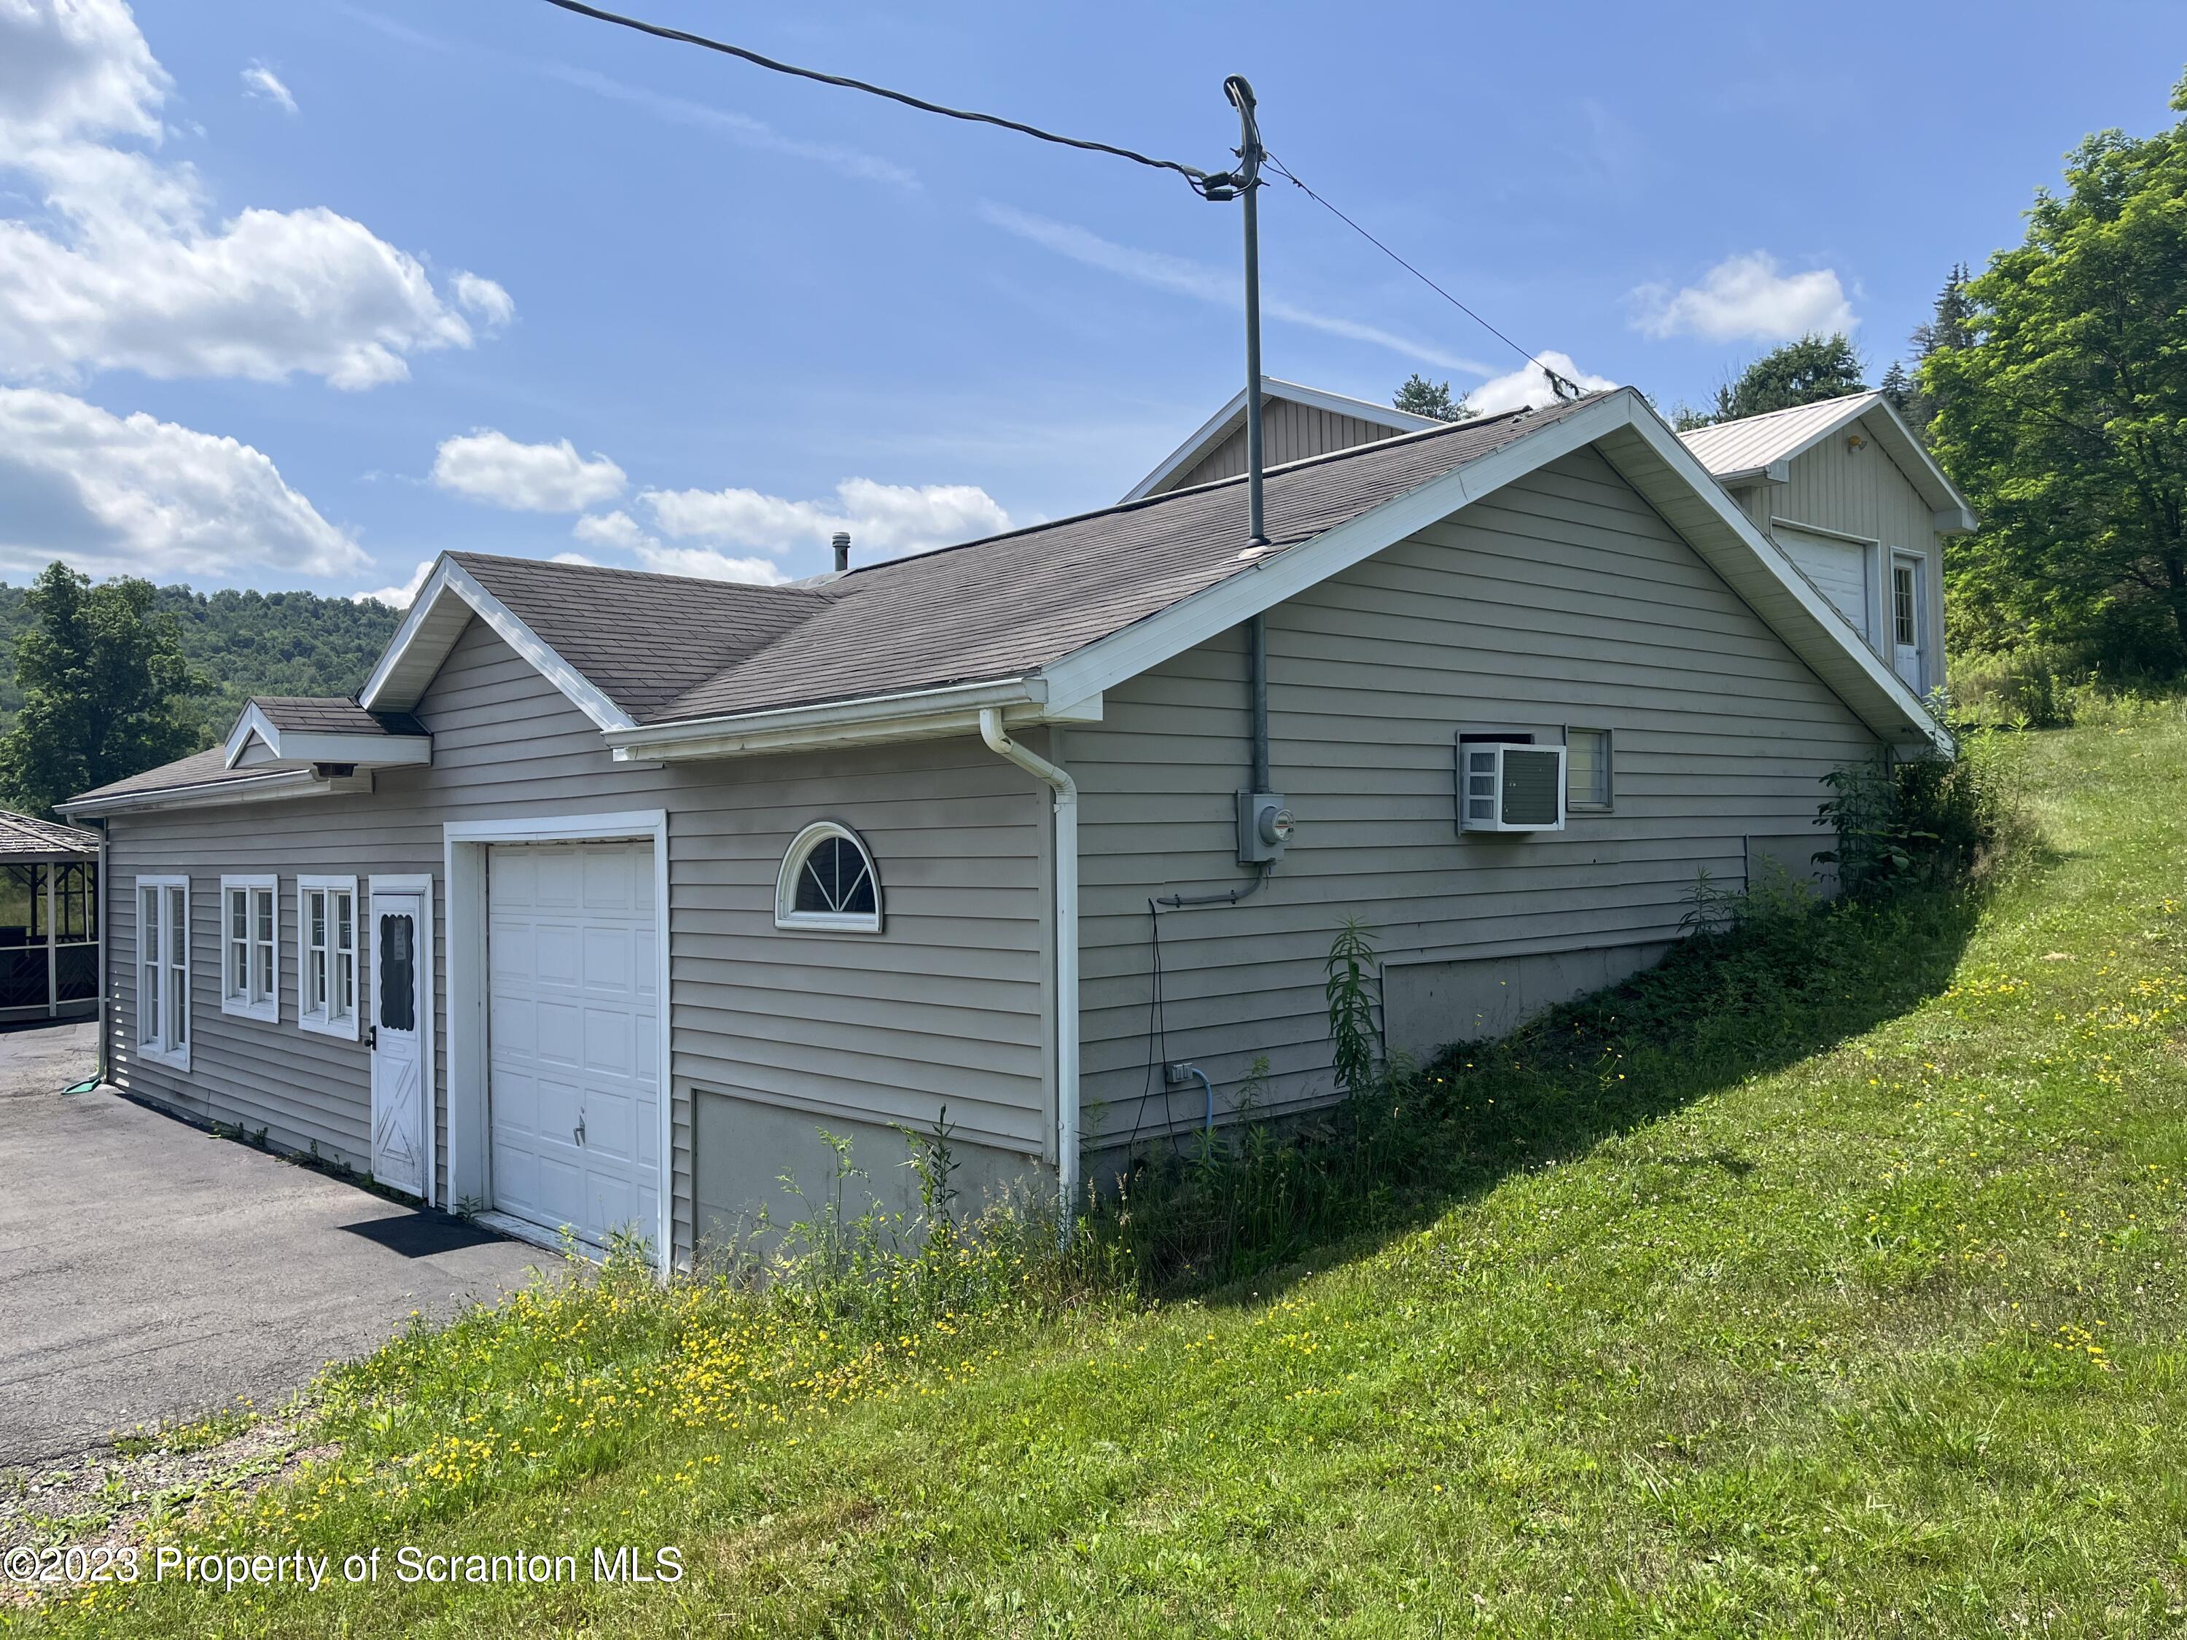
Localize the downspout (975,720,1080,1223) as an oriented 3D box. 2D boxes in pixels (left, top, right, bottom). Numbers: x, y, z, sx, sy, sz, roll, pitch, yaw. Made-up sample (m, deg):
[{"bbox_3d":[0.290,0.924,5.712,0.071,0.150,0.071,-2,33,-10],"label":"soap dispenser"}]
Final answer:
[{"bbox_3d":[-0.235,0.605,6.432,0.417,2.081,0.080,0,-1,-42],"label":"downspout"}]

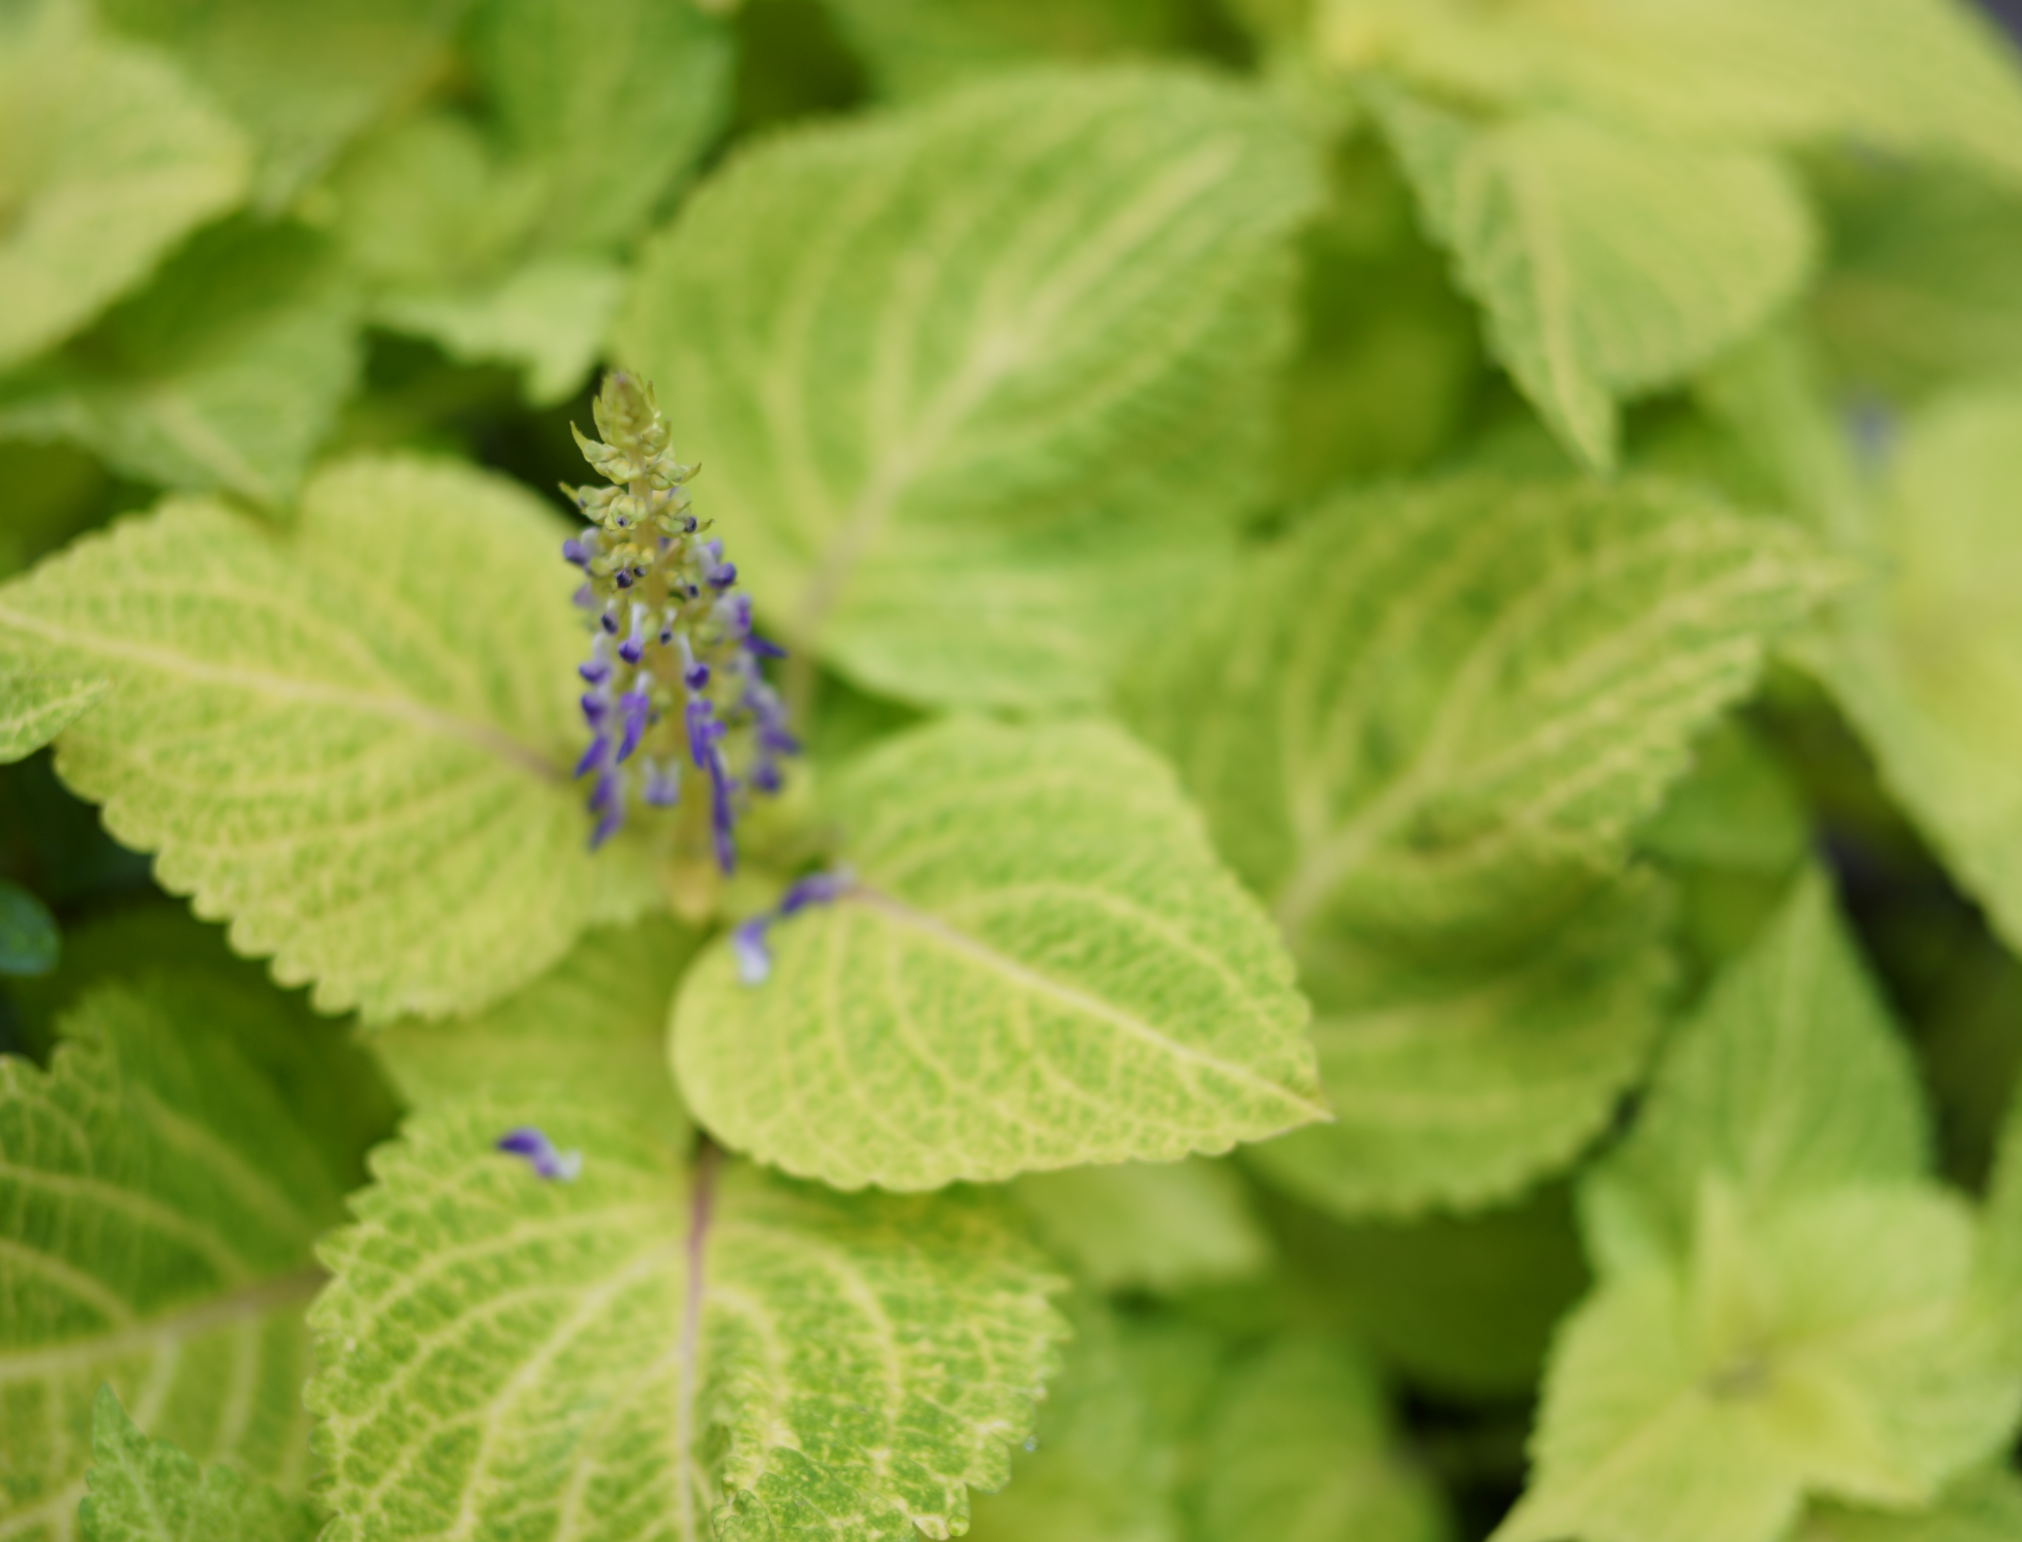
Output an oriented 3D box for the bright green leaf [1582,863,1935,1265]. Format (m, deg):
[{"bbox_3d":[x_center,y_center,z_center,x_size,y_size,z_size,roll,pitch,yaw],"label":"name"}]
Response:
[{"bbox_3d":[0.127,0.053,0.534,0.054,0.024,0.085,11,61,12],"label":"bright green leaf"}]

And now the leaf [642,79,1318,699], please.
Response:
[{"bbox_3d":[0.001,-0.075,0.529,0.109,0.030,0.133,41,70,7],"label":"leaf"}]

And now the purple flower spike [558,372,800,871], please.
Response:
[{"bbox_3d":[-0.051,-0.021,0.467,0.033,0.082,0.033,-2,36,0],"label":"purple flower spike"}]

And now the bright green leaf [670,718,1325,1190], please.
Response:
[{"bbox_3d":[0.005,0.033,0.469,0.088,0.024,0.081,25,68,17],"label":"bright green leaf"}]

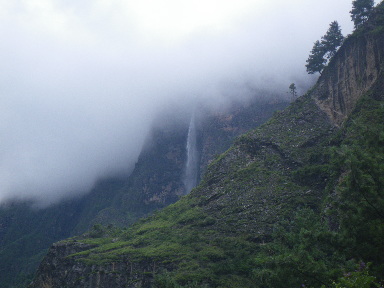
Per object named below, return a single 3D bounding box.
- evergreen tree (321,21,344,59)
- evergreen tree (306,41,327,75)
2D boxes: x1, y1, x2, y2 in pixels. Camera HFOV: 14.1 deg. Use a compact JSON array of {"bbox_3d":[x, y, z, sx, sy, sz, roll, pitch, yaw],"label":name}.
[{"bbox_3d":[26.240,-19.510,290.000,4.480,7.100,4.350,0,-10,0],"label":"evergreen tree"},{"bbox_3d":[22.900,-16.040,288.000,4.080,6.310,3.960,0,-10,0],"label":"evergreen tree"}]

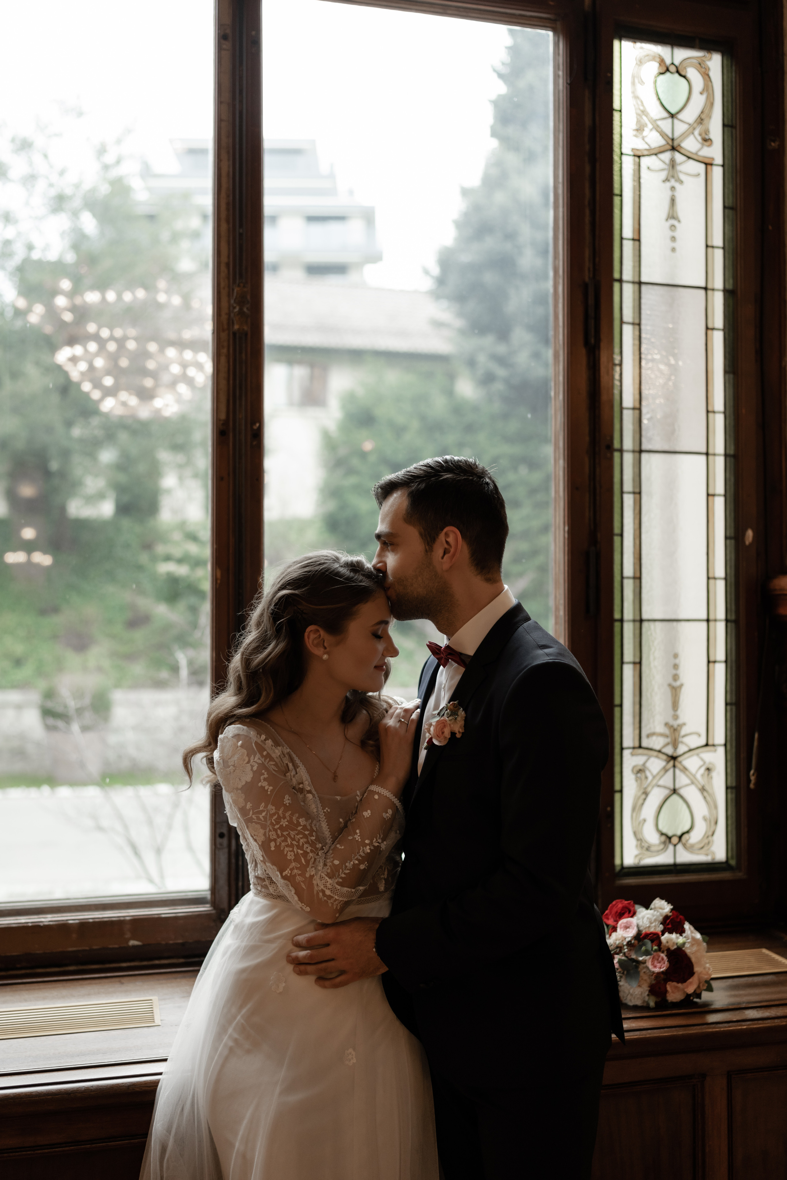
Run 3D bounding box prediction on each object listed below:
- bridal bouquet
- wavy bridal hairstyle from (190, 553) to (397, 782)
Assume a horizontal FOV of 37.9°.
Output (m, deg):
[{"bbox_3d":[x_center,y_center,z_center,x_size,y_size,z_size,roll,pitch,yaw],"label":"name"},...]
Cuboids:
[{"bbox_3d":[0.558,0.752,2.460,0.245,0.215,0.240,0,-1,6],"label":"bridal bouquet"},{"bbox_3d":[-0.178,0.128,1.880,0.310,0.380,0.270,0,-1,18],"label":"wavy bridal hairstyle"}]

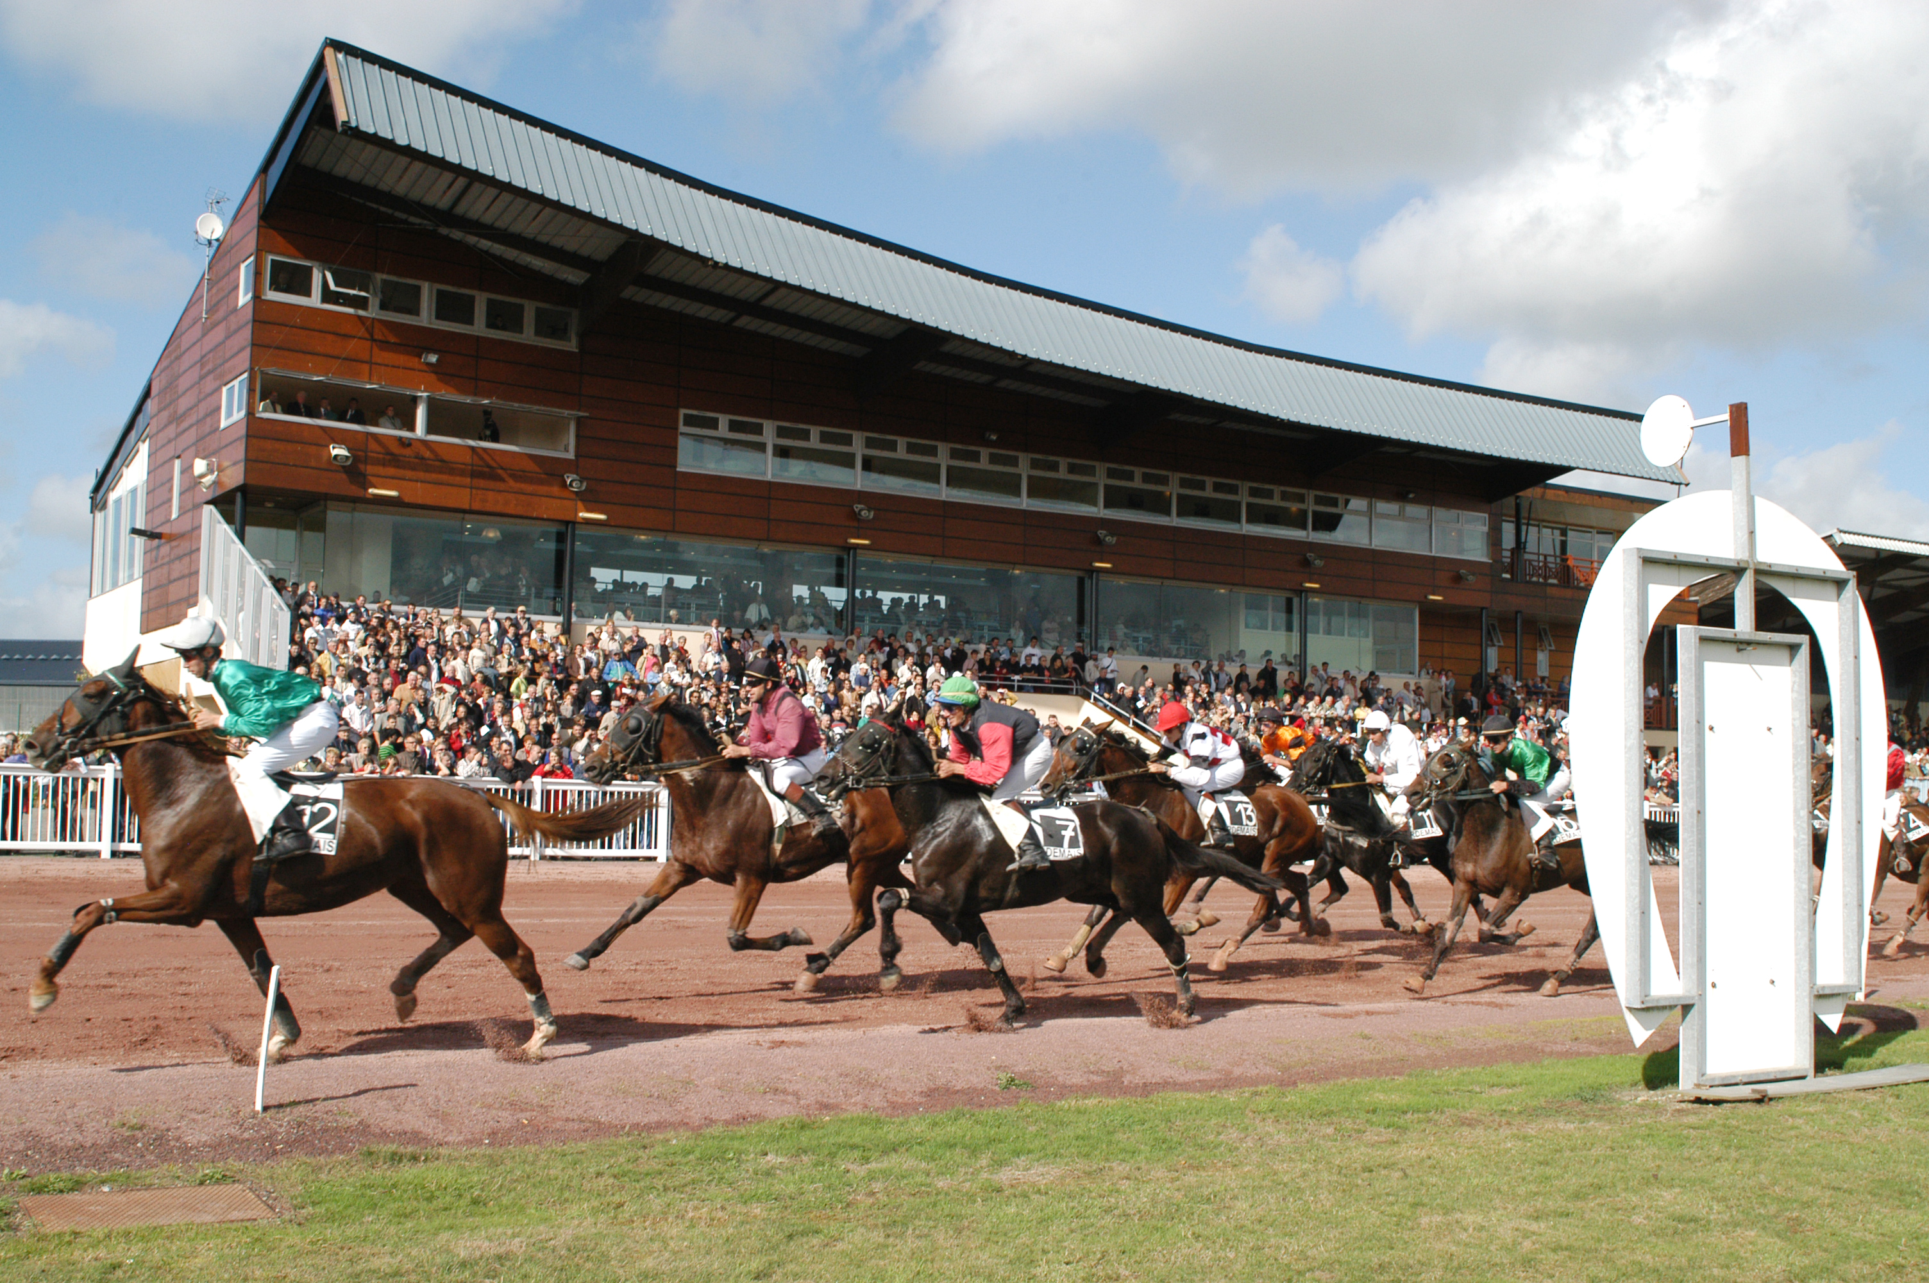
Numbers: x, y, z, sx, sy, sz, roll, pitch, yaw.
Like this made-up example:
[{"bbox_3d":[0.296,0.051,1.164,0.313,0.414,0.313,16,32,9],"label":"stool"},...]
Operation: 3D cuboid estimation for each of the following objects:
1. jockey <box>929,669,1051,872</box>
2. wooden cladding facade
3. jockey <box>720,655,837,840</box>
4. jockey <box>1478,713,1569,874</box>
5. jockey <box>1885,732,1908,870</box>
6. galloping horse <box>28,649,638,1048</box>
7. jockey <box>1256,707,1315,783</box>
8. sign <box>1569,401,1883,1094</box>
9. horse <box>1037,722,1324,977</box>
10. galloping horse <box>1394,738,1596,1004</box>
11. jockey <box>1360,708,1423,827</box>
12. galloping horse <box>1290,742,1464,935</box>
[{"bbox_3d":[0.187,0.868,12.669,0.800,1.278,0.600,4,-5,-33],"label":"jockey"},{"bbox_3d":[1.132,-3.888,57.316,46.000,9.400,10.000,4,-6,-32],"label":"wooden cladding facade"},{"bbox_3d":[-1.295,0.744,13.442,0.800,1.275,0.600,4,-5,-33],"label":"jockey"},{"bbox_3d":[4.054,1.104,13.962,0.800,1.160,0.520,3,-5,-27],"label":"jockey"},{"bbox_3d":[8.481,1.457,17.922,0.850,1.355,0.600,4,-5,-33],"label":"jockey"},{"bbox_3d":[-3.239,1.125,10.300,3.105,2.057,0.620,4,-5,-33],"label":"galloping horse"},{"bbox_3d":[2.973,1.200,17.866,0.780,1.180,0.520,3,-5,-27],"label":"jockey"},{"bbox_3d":[3.897,0.480,9.670,2.380,3.420,0.220,4,-6,-30],"label":"sign"},{"bbox_3d":[1.823,1.630,15.141,2.800,1.928,0.620,4,-5,-33],"label":"horse"},{"bbox_3d":[4.421,1.680,14.272,2.700,1.810,0.620,3,-5,-27],"label":"galloping horse"},{"bbox_3d":[3.760,1.246,16.960,0.700,1.300,0.520,3,-5,-27],"label":"jockey"},{"bbox_3d":[4.023,1.767,17.304,2.700,1.783,0.620,4,-5,-33],"label":"galloping horse"}]

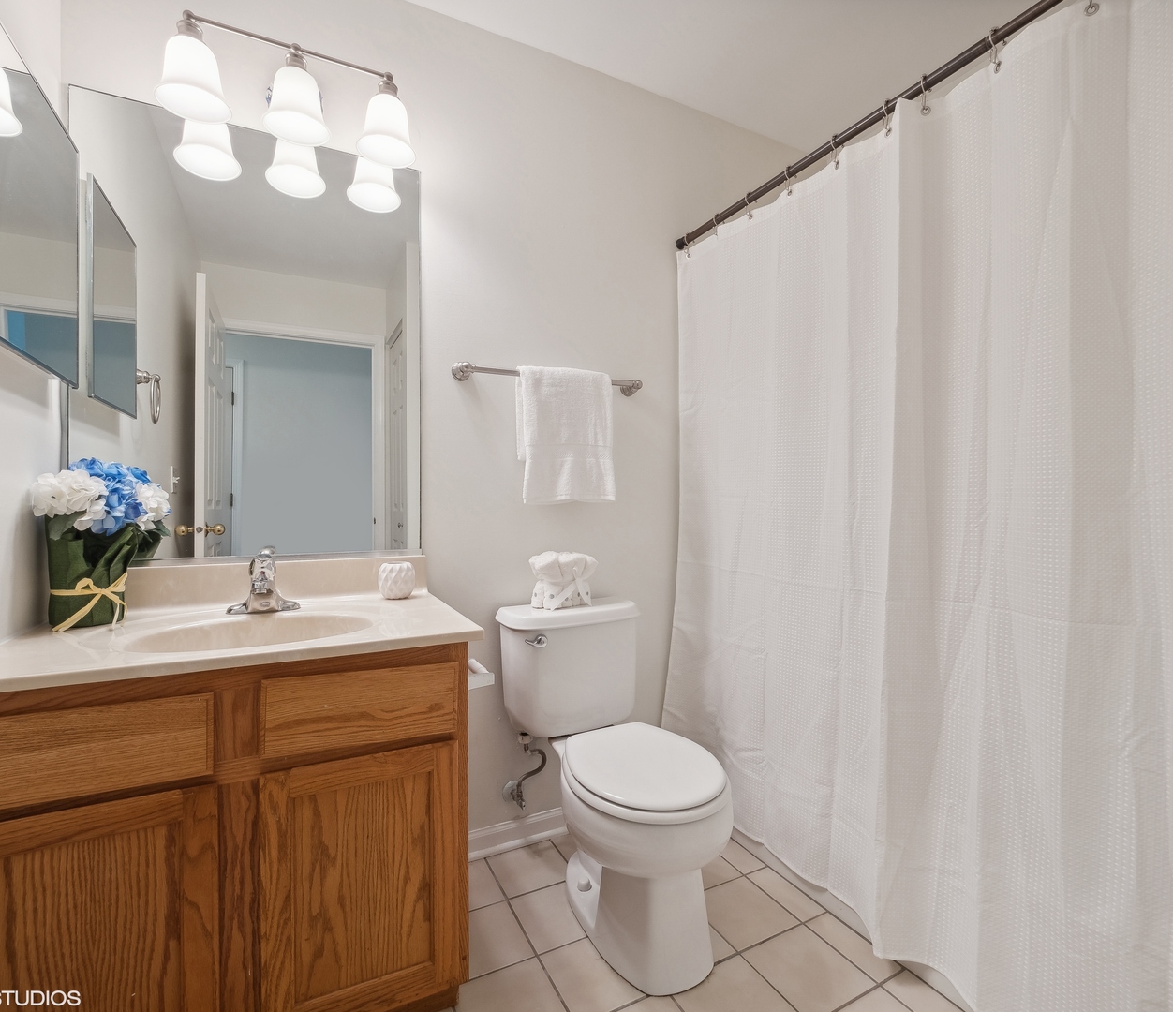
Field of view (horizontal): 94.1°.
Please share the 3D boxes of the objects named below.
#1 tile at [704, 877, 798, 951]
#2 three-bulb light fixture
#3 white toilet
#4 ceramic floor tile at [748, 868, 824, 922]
[{"bbox_3d":[0.393,1.034,1.392,0.205,0.010,0.205,0,-1,-28],"label":"tile"},{"bbox_3d":[-0.705,-1.001,1.322,0.550,0.218,0.190,0,-1,-28],"label":"three-bulb light fixture"},{"bbox_3d":[0.059,0.656,1.414,0.420,0.746,0.660,0,-1,-28],"label":"white toilet"},{"bbox_3d":[0.522,1.035,1.460,0.086,0.010,0.205,0,-1,-28],"label":"ceramic floor tile"}]

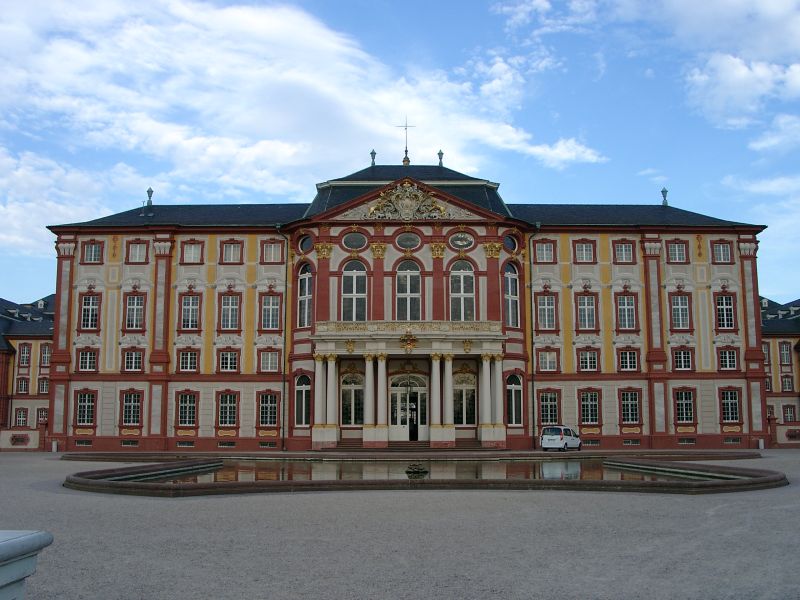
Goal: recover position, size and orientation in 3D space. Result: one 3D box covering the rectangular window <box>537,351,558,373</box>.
[{"bbox_3d":[11.942,4.949,63.147,1.468,1.653,0.200,0,-8,-1],"label":"rectangular window"}]

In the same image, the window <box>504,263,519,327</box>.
[{"bbox_3d":[8.628,-0.403,60.972,1.750,5.177,0.250,7,-11,-40],"label":"window"}]

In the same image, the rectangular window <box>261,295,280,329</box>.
[{"bbox_3d":[-10.498,1.027,63.825,1.490,2.890,0.250,0,-8,-1],"label":"rectangular window"}]

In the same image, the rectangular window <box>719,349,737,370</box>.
[{"bbox_3d":[25.717,4.746,61.555,1.386,1.581,0.250,0,-8,-1],"label":"rectangular window"}]

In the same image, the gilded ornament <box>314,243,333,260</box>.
[{"bbox_3d":[-6.005,-3.842,61.930,1.360,1.290,0.550,0,-8,-1],"label":"gilded ornament"}]

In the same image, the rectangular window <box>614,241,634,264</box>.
[{"bbox_3d":[17.905,-3.758,62.672,1.409,1.593,0.250,0,-8,-1],"label":"rectangular window"}]

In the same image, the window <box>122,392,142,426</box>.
[{"bbox_3d":[-20.824,8.536,61.172,1.285,2.529,0.250,0,-7,-1],"label":"window"}]

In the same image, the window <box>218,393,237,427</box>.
[{"bbox_3d":[-13.723,8.736,62.747,1.350,2.660,0.250,0,-8,-1],"label":"window"}]

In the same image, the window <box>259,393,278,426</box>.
[{"bbox_3d":[-10.681,8.943,63.890,1.470,2.610,0.250,0,-8,0],"label":"window"}]

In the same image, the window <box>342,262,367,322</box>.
[{"bbox_3d":[-3.488,-0.626,60.231,1.900,4.875,0.300,0,-7,-1],"label":"window"}]

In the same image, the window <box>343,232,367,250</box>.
[{"bbox_3d":[-3.552,-4.617,61.892,1.952,1.366,0.200,0,-8,-1],"label":"window"}]

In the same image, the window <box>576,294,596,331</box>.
[{"bbox_3d":[15.489,1.062,65.206,1.550,2.870,0.250,0,-8,0],"label":"window"}]

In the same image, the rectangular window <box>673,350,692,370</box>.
[{"bbox_3d":[23.032,4.928,63.953,1.380,1.650,0.250,0,-8,-1],"label":"rectangular window"}]

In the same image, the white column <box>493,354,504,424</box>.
[{"bbox_3d":[7.181,6.473,57.028,0.734,5.105,0.734,0,-7,-1],"label":"white column"}]

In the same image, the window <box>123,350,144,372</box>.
[{"bbox_3d":[-21.731,5.028,64.137,1.570,1.670,0.250,0,-8,0],"label":"window"}]

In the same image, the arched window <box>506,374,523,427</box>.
[{"bbox_3d":[9.202,8.026,62.974,0.250,4.080,2.000,-8,-11,43],"label":"arched window"}]

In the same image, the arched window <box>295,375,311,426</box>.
[{"bbox_3d":[-7.446,7.737,60.323,1.926,3.975,0.300,-7,-10,44],"label":"arched window"}]

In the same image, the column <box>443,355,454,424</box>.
[{"bbox_3d":[3.603,6.646,58.013,0.760,5.246,0.760,0,-8,-1],"label":"column"}]

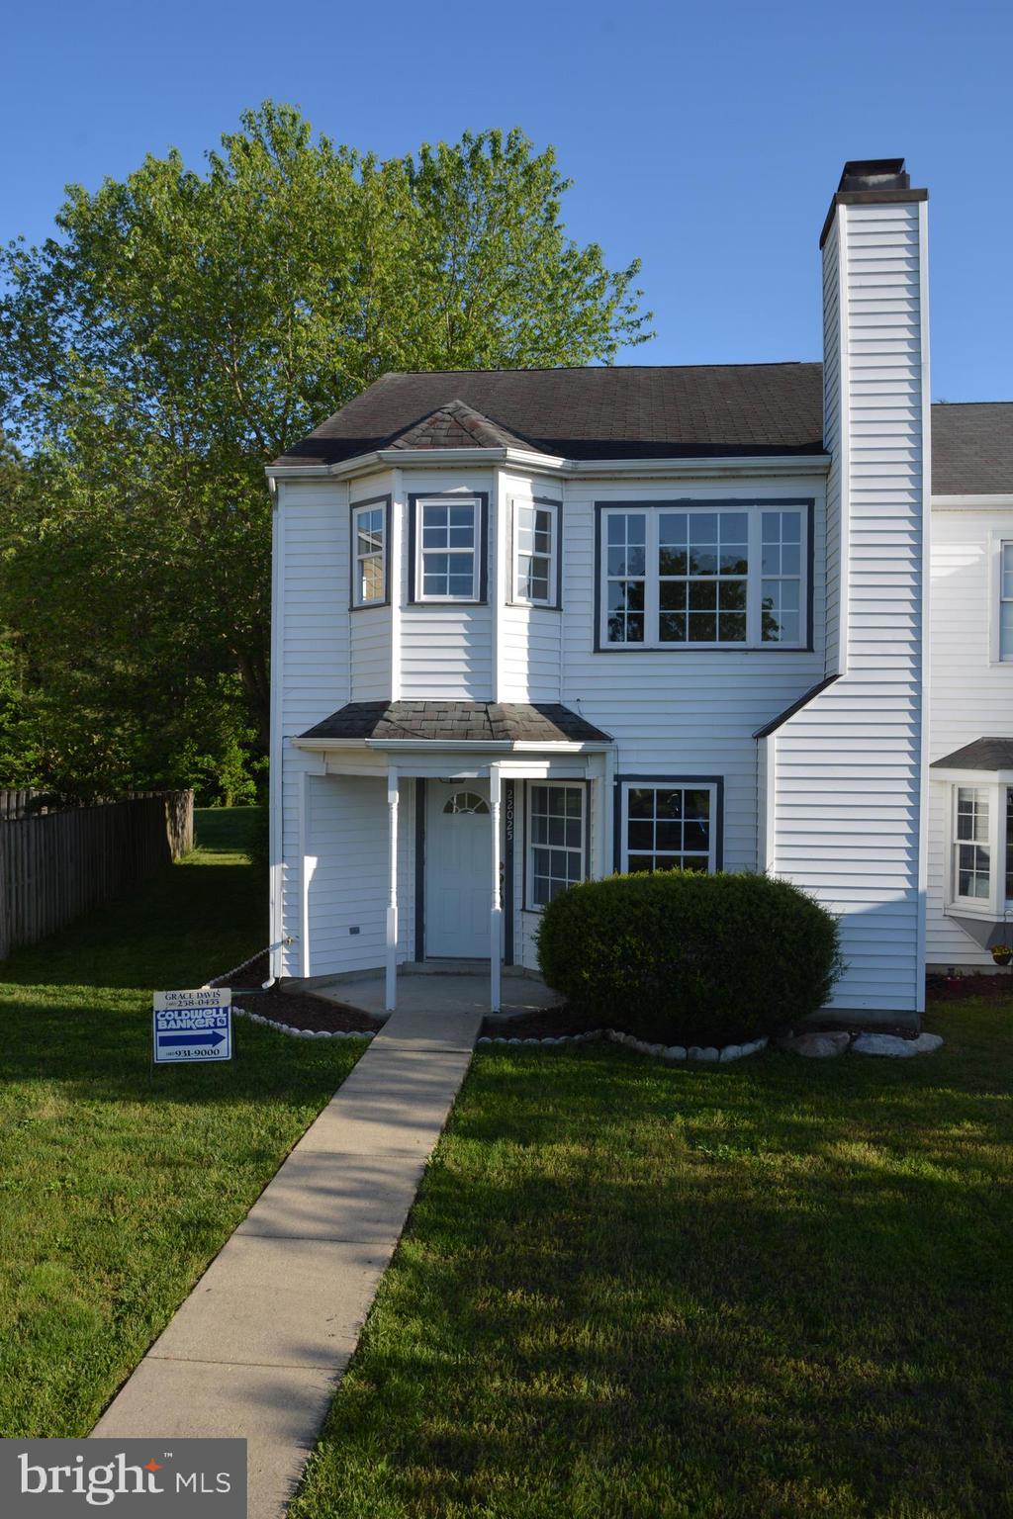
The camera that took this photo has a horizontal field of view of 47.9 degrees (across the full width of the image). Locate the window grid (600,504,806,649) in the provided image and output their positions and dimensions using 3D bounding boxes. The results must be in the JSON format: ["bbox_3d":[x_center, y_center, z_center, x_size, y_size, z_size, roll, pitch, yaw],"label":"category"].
[{"bbox_3d":[2.000,-1.864,11.583,2.135,1.500,0.100,0,0,6],"label":"window grid"}]

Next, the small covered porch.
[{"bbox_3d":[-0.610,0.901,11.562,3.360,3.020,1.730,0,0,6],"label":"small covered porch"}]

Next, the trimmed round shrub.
[{"bbox_3d":[1.665,1.781,10.488,2.745,1.469,1.750,0,0,6],"label":"trimmed round shrub"}]

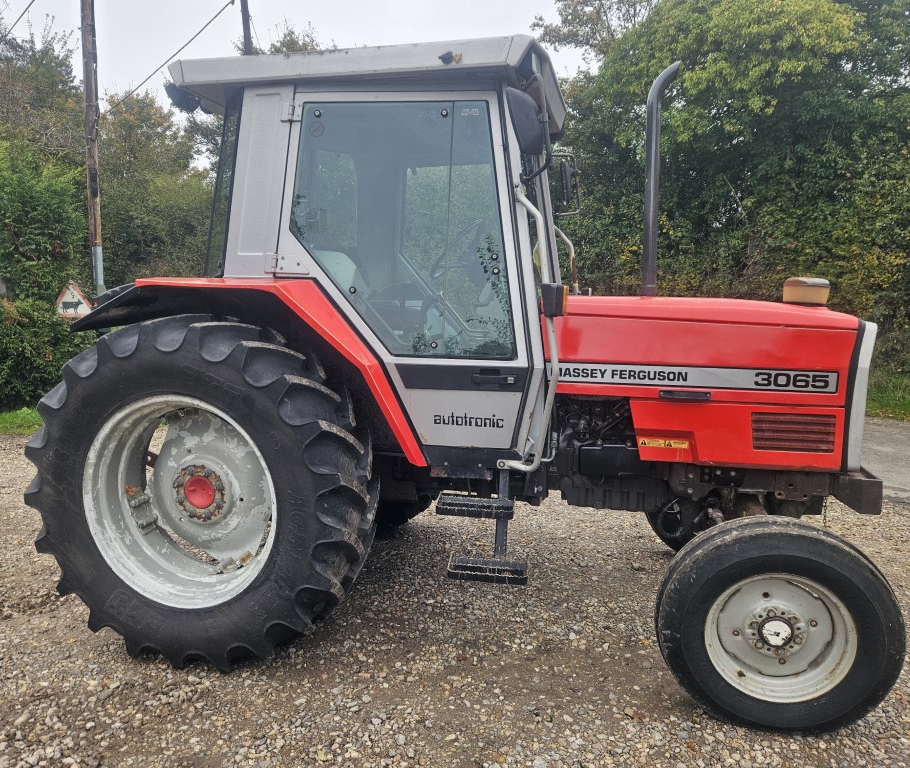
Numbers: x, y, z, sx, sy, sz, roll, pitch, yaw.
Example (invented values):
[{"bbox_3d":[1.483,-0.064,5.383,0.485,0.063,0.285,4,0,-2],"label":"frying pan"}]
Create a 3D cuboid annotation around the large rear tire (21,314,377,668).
[{"bbox_3d":[-1.126,0.465,3.056,1.573,1.573,0.447,2,8,13],"label":"large rear tire"}]

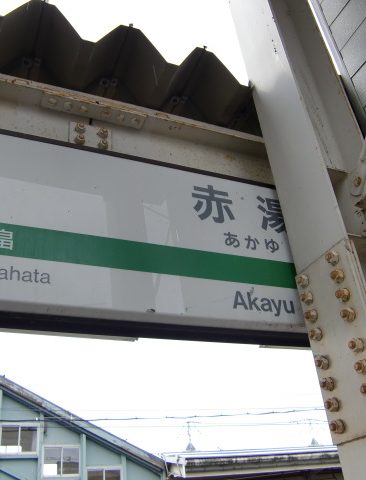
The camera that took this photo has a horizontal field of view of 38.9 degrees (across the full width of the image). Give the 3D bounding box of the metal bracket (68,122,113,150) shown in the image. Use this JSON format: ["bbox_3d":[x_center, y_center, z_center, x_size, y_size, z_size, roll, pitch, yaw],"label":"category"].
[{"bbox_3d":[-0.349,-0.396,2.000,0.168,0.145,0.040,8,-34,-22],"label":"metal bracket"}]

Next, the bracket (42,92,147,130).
[{"bbox_3d":[-0.343,-0.499,2.021,0.410,0.025,0.073,8,-34,-22],"label":"bracket"}]

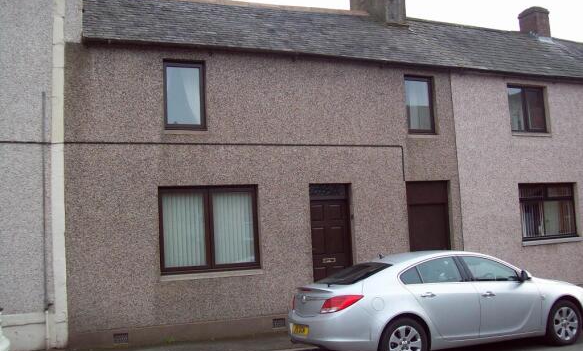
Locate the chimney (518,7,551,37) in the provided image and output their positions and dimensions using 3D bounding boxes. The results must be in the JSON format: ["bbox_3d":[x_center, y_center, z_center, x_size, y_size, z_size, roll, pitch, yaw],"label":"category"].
[{"bbox_3d":[7.167,-4.370,17.846,0.560,1.020,0.720,0,-6,-24],"label":"chimney"}]

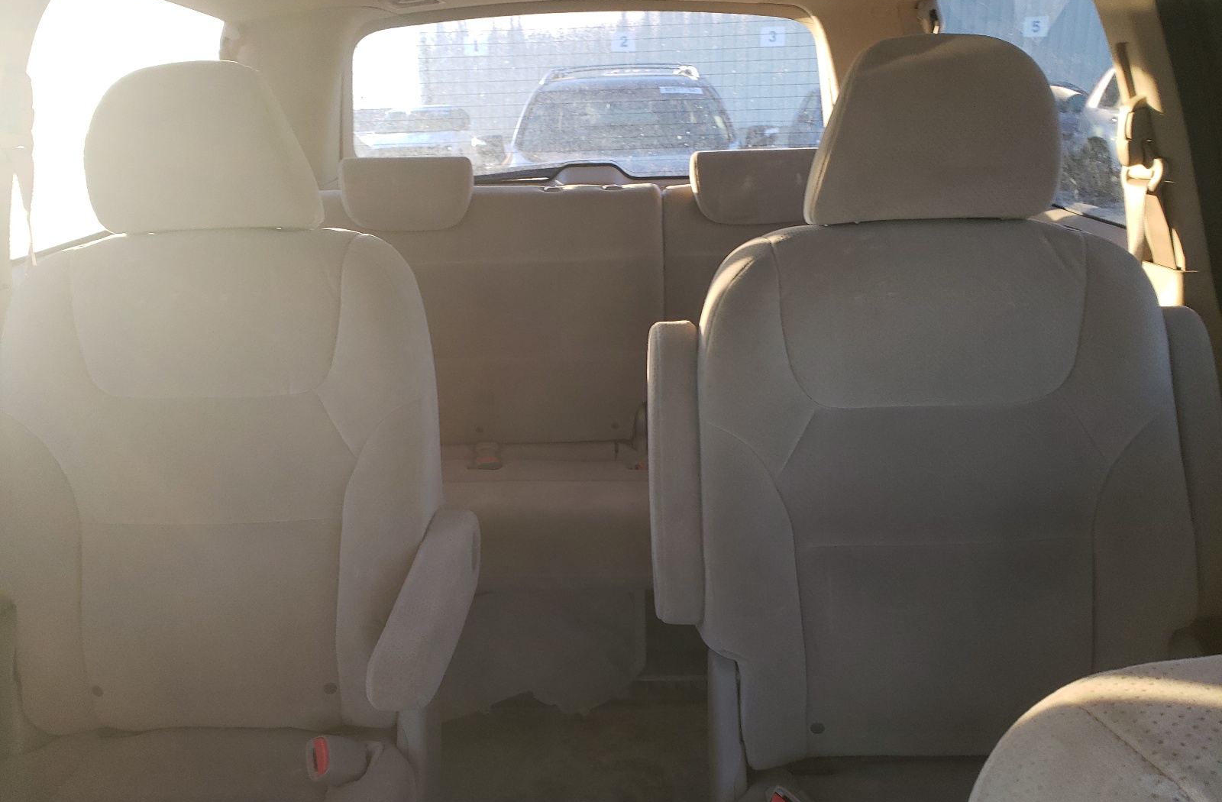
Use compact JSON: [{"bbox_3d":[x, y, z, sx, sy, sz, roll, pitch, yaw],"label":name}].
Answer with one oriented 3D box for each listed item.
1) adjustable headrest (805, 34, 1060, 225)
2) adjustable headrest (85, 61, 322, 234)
[{"bbox_3d":[0.367,-0.306,1.050,0.265,0.195,0.120,-1,4,0],"label":"adjustable headrest"},{"bbox_3d":[-0.493,-0.304,1.115,0.265,0.193,0.120,-1,4,0],"label":"adjustable headrest"}]

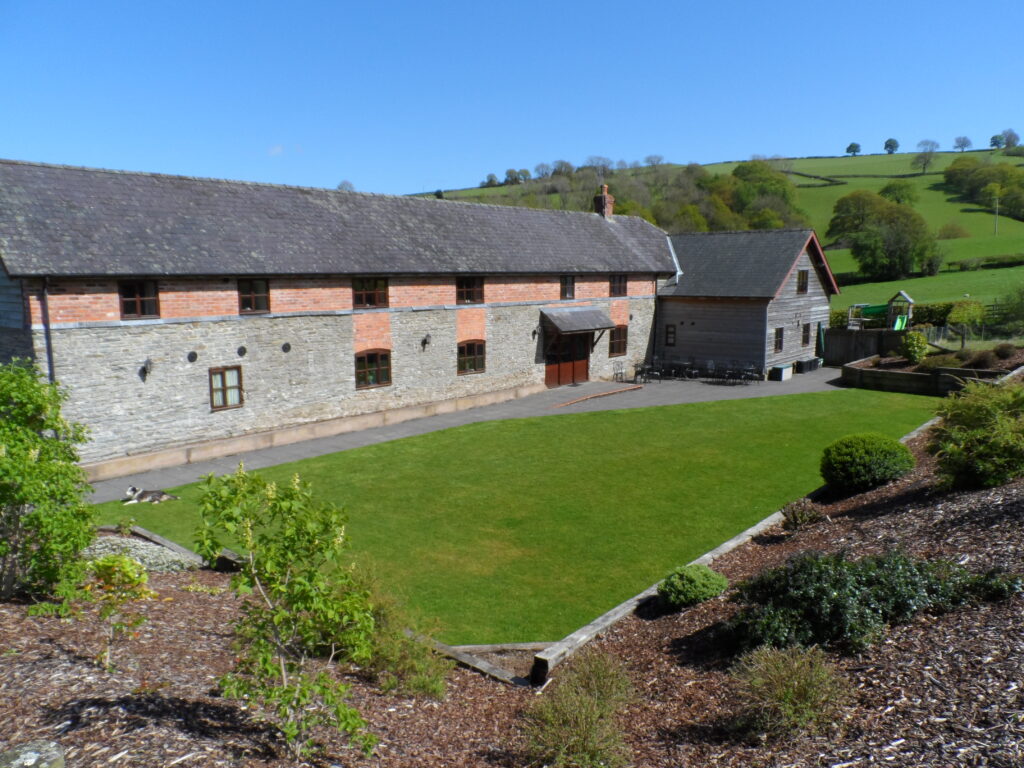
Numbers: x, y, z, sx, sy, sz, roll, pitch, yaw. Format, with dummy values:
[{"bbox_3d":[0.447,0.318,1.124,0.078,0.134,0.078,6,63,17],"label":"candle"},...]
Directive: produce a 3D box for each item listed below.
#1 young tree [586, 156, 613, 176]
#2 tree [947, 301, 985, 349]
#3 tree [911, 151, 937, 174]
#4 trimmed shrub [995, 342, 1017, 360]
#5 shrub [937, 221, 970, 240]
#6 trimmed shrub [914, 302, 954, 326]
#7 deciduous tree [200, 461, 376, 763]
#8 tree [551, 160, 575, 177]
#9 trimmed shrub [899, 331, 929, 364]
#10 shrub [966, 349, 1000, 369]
[{"bbox_3d":[36.528,-91.468,300.000,12.040,8.981,11.438,1,9,7],"label":"young tree"},{"bbox_3d":[19.661,-2.576,30.800,1.336,2.080,1.270,5,10,32],"label":"tree"},{"bbox_3d":[168.030,-90.460,290.000,9.076,9.461,8.623,5,10,29],"label":"tree"},{"bbox_3d":[18.277,-1.203,26.300,0.658,0.670,0.625,6,11,34],"label":"trimmed shrub"},{"bbox_3d":[93.234,-32.425,150.000,6.112,4.137,5.195,5,10,31],"label":"shrub"},{"bbox_3d":[25.509,-4.146,43.000,2.190,1.570,1.314,5,10,30],"label":"trimmed shrub"},{"bbox_3d":[-1.263,1.337,4.050,0.963,1.763,0.886,-3,9,-19],"label":"deciduous tree"},{"bbox_3d":[21.326,-90.415,300.000,10.407,7.761,9.886,0,9,4],"label":"tree"},{"bbox_3d":[15.432,-1.401,27.300,0.981,1.313,0.981,5,10,29],"label":"trimmed shrub"},{"bbox_3d":[16.693,-0.904,25.200,0.944,0.714,0.897,6,11,33],"label":"shrub"}]

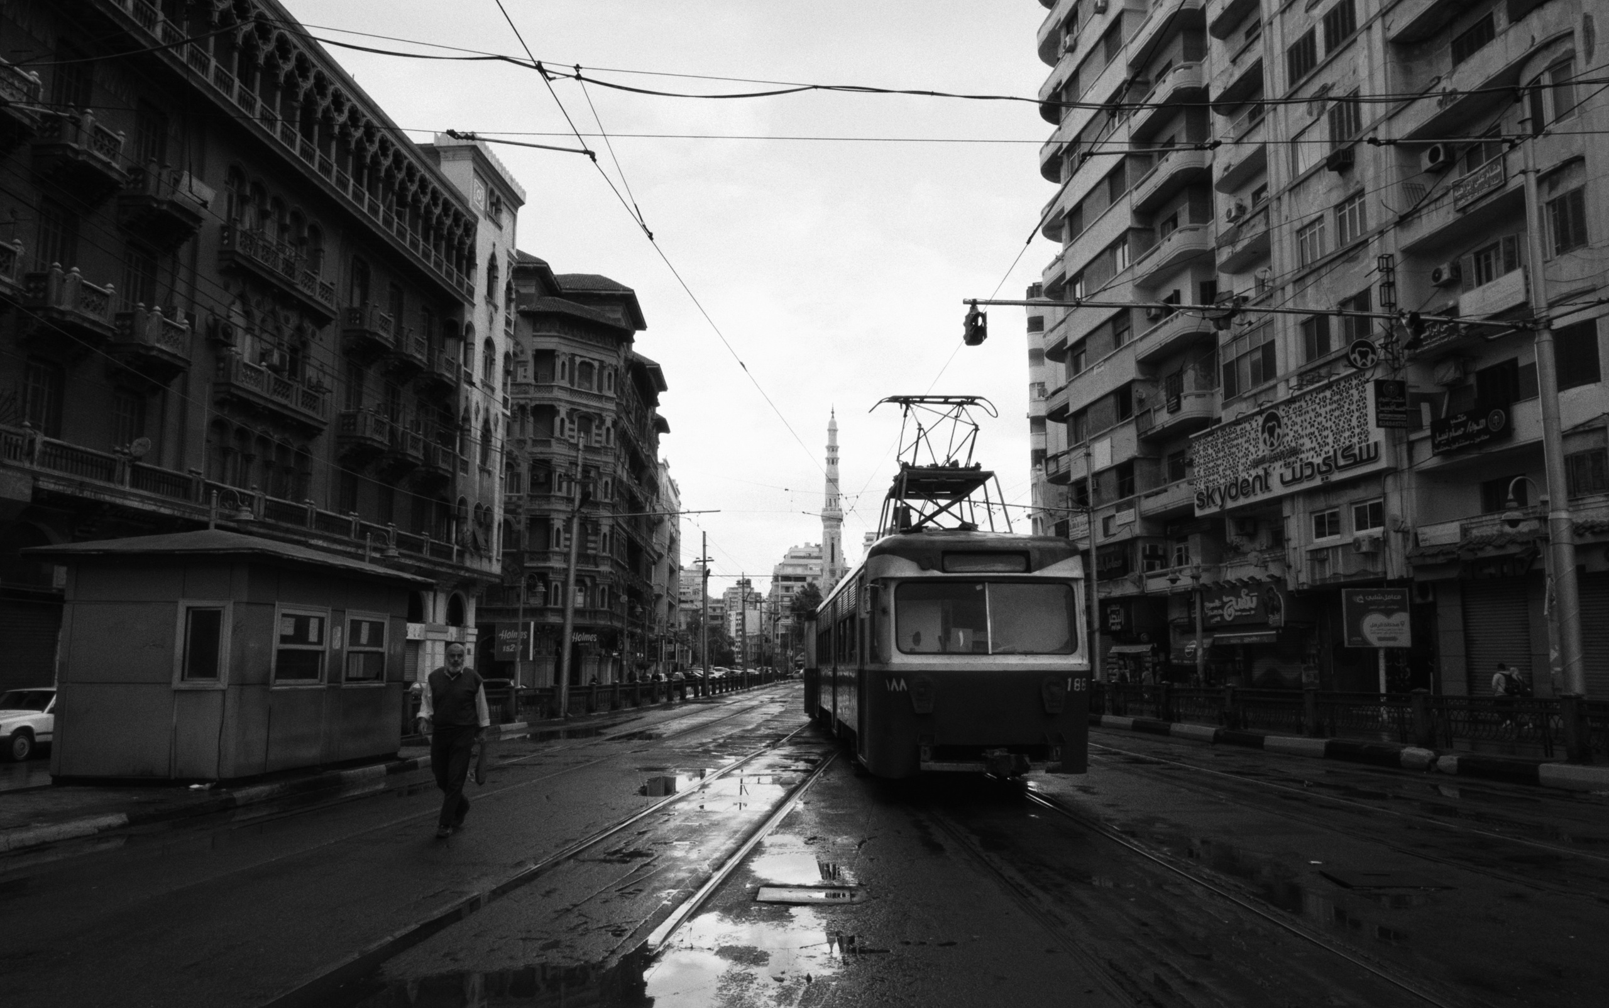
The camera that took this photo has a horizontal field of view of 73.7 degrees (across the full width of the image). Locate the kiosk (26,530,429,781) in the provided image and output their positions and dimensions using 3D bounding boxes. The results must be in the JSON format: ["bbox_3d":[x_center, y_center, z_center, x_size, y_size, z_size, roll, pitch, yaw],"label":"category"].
[{"bbox_3d":[-7.663,2.094,14.977,2.989,3.137,4.949,-1,-9,6],"label":"kiosk"}]

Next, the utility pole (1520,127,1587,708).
[{"bbox_3d":[12.644,-1.534,18.151,0.330,11.234,0.330,2,-9,0],"label":"utility pole"}]

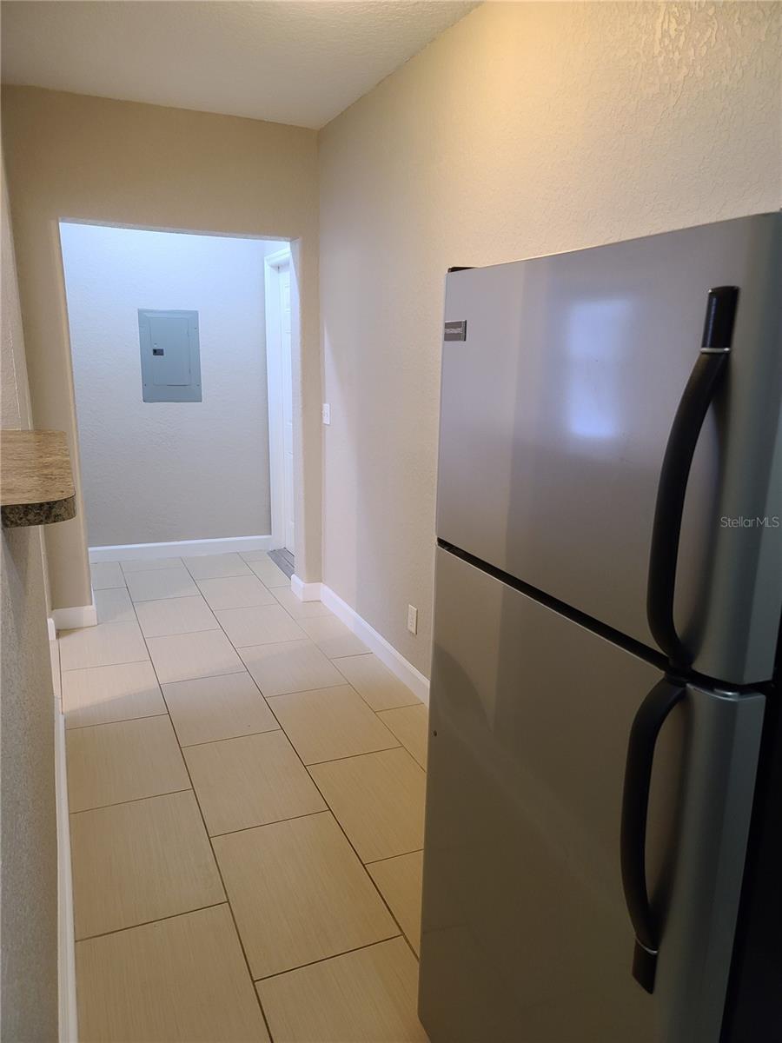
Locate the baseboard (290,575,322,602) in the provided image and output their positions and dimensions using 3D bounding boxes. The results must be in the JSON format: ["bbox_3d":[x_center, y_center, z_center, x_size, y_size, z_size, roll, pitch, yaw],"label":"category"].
[{"bbox_3d":[-0.531,0.400,4.649,0.101,0.115,0.235,-4,15,-24],"label":"baseboard"}]

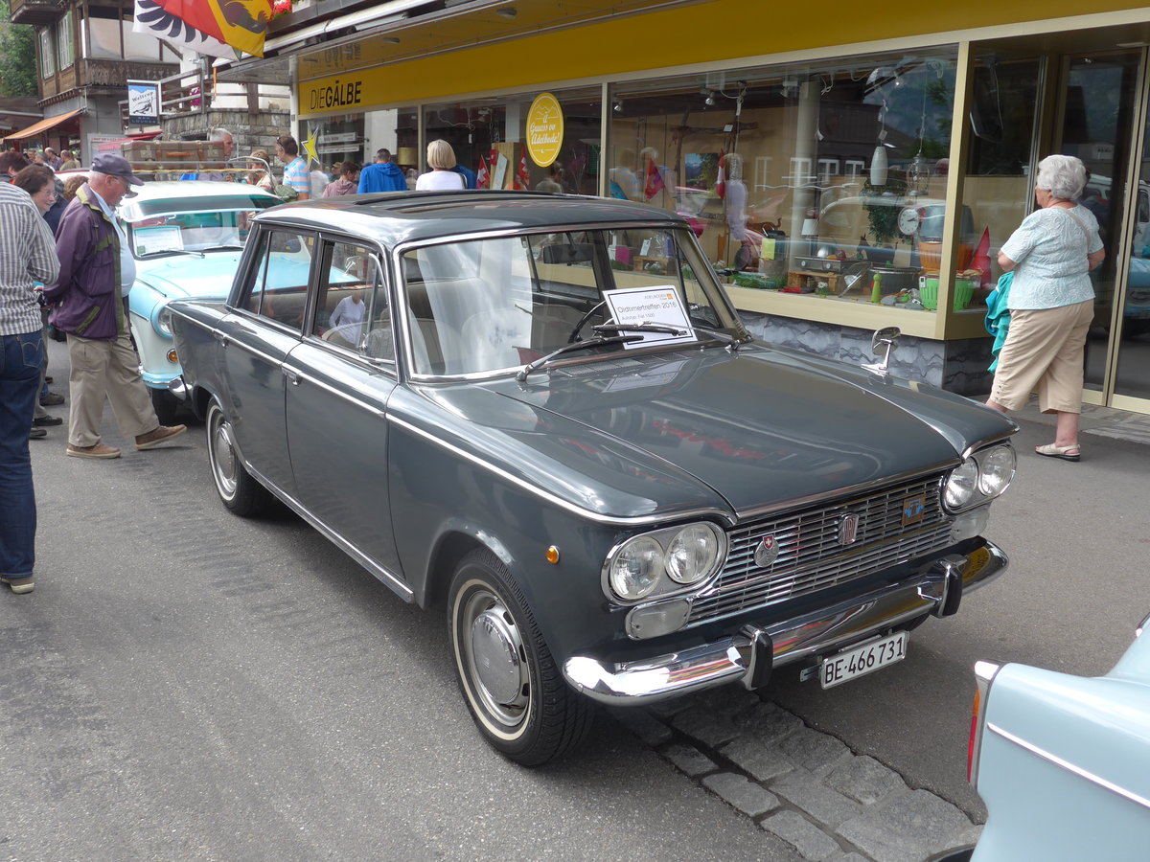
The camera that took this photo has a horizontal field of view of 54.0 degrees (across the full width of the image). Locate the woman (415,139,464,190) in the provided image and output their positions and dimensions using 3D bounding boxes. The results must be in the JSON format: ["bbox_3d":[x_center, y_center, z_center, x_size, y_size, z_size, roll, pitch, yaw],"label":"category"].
[{"bbox_3d":[-1.069,-1.515,9.190,0.460,1.650,0.320,2,13,7],"label":"woman"}]

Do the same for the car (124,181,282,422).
[{"bbox_3d":[-2.583,-1.040,7.882,1.490,1.460,3.360,-9,17,-32],"label":"car"}]

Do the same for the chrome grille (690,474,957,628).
[{"bbox_3d":[0.654,0.263,2.849,0.930,0.240,0.075,-10,17,-32],"label":"chrome grille"}]

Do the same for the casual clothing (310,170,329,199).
[{"bbox_3d":[-2.746,-2.444,12.081,0.460,0.700,0.280,-1,13,-6],"label":"casual clothing"}]

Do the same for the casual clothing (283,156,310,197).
[{"bbox_3d":[-2.450,-2.089,10.083,0.300,0.720,0.460,-3,14,-14],"label":"casual clothing"}]

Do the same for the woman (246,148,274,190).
[{"bbox_3d":[-3.070,-1.951,11.186,0.340,1.620,0.480,-12,18,-43],"label":"woman"}]

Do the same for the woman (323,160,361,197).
[{"bbox_3d":[-2.380,-1.988,11.682,0.460,1.580,0.320,6,15,23],"label":"woman"}]

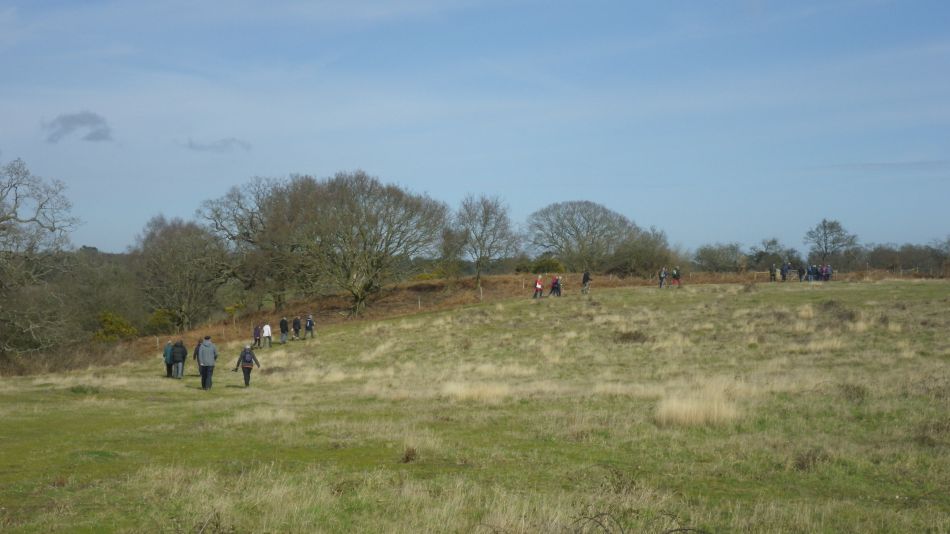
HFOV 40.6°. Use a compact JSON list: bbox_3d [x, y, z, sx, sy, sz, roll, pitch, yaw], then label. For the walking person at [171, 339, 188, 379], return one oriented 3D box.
[{"bbox_3d":[-13.113,4.114,57.000,0.620,1.700,0.420,0,0,-6],"label":"walking person"}]

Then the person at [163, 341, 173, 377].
[{"bbox_3d":[-13.650,4.135,57.300,0.530,1.570,0.400,0,0,-6],"label":"person"}]

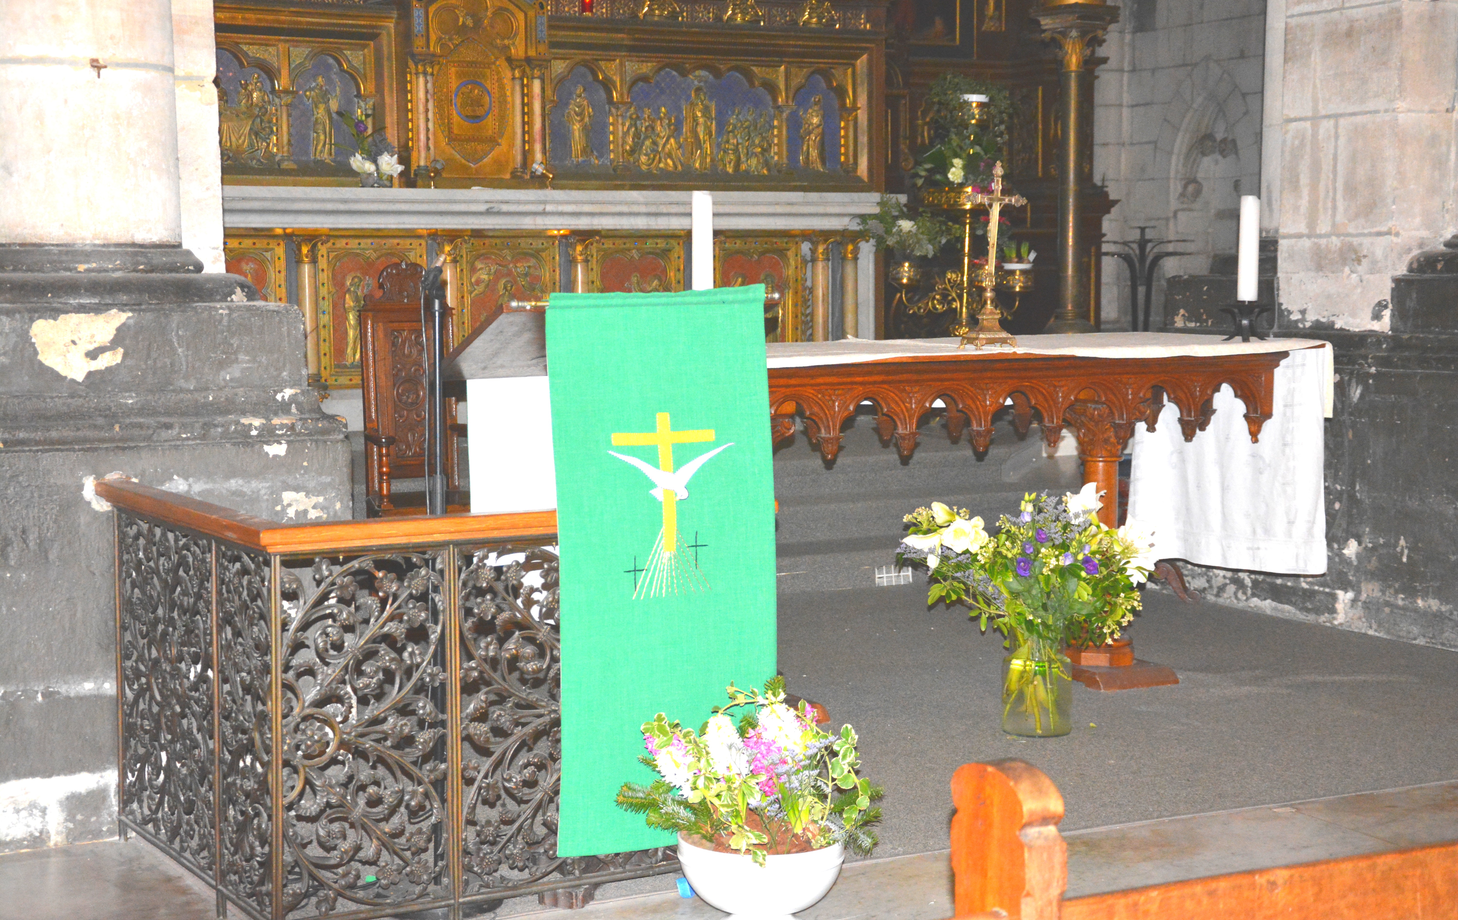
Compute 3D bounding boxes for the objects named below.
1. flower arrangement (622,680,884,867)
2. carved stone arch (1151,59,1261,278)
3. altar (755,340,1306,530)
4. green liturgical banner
[{"bbox_3d":[0.037,0.569,4.522,0.480,0.322,0.400,-1,5,-15],"label":"flower arrangement"},{"bbox_3d":[2.252,-1.369,11.284,0.200,0.997,0.718,-3,6,-29],"label":"carved stone arch"},{"bbox_3d":[0.558,0.183,6.848,2.141,0.991,1.058,-3,6,-29],"label":"altar"},{"bbox_3d":[-0.127,0.211,4.684,0.474,1.072,0.050,-3,6,-29],"label":"green liturgical banner"}]

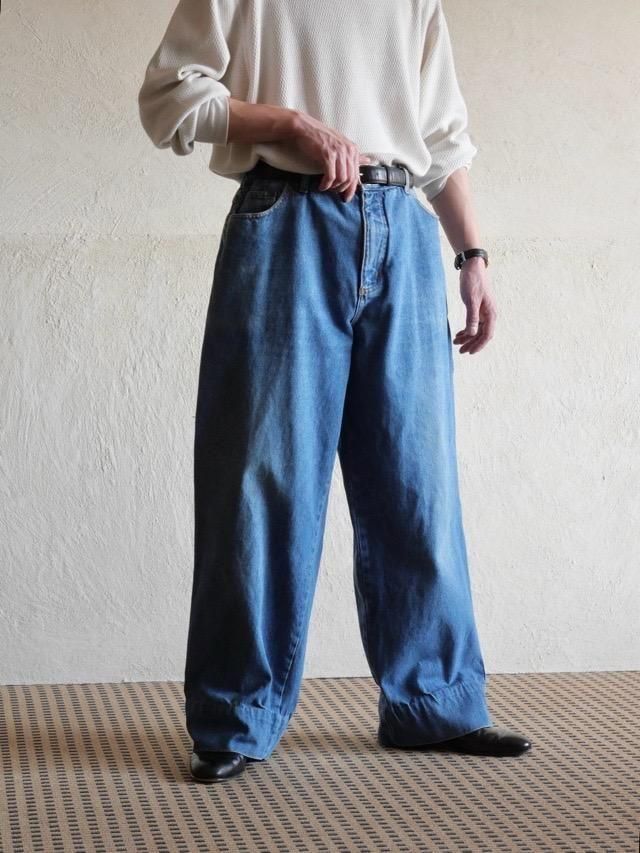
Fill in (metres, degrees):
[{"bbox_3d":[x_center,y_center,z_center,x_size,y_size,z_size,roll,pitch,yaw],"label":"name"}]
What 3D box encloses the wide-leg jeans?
[{"bbox_3d":[0.034,0.062,3.420,0.548,1.028,0.311,-3,5,-34],"label":"wide-leg jeans"}]

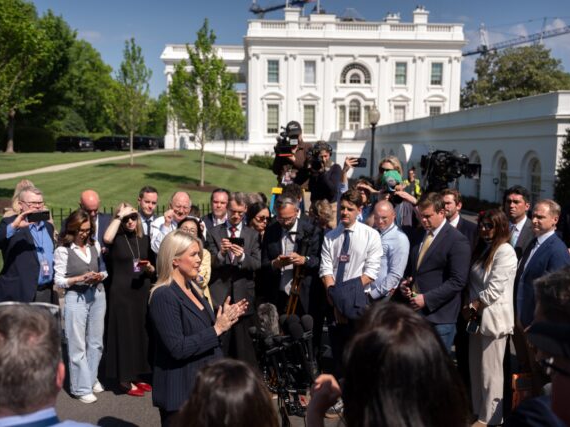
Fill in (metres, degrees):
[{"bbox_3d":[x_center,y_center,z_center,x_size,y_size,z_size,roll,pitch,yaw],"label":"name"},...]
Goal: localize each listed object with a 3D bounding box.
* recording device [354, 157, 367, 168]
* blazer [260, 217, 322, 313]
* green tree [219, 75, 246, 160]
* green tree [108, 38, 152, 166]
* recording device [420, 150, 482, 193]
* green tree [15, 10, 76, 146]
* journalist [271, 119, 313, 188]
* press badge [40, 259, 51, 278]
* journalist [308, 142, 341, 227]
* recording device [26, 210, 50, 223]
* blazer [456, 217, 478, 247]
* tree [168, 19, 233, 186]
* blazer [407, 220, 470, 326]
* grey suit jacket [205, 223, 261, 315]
[{"bbox_3d":[0.620,-0.430,4.800,0.155,0.076,0.010,0,0,18],"label":"recording device"},{"bbox_3d":[0.046,0.432,4.731,0.520,0.820,0.400,1,7,6],"label":"blazer"},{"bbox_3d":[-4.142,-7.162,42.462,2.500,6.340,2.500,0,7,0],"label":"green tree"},{"bbox_3d":[-9.943,-7.120,36.500,3.000,8.300,3.000,0,6,0],"label":"green tree"},{"bbox_3d":[1.655,-0.409,5.689,0.580,0.420,0.300,3,7,25],"label":"recording device"},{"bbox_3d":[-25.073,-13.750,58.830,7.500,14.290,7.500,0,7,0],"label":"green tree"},{"bbox_3d":[0.109,-0.073,5.900,0.600,1.780,0.500,3,7,20],"label":"journalist"},{"bbox_3d":[-2.035,0.460,4.836,0.080,0.160,0.020,-5,8,-38],"label":"press badge"},{"bbox_3d":[0.406,0.130,5.700,0.580,1.700,0.500,4,7,27],"label":"journalist"},{"bbox_3d":[-1.950,0.024,4.500,0.163,0.078,0.010,-6,3,-27],"label":"recording device"},{"bbox_3d":[1.445,0.409,4.850,0.490,0.780,0.300,5,8,33],"label":"blazer"},{"bbox_3d":[-3.179,-4.192,21.665,2.500,6.300,2.500,0,7,0],"label":"tree"},{"bbox_3d":[1.189,0.443,4.350,0.340,0.790,0.490,-5,8,-38],"label":"blazer"},{"bbox_3d":[-0.435,0.466,4.805,0.490,0.790,0.380,0,7,-3],"label":"grey suit jacket"}]

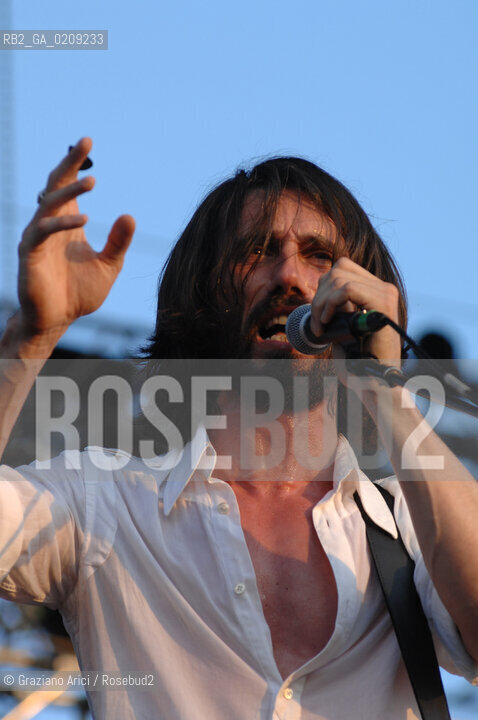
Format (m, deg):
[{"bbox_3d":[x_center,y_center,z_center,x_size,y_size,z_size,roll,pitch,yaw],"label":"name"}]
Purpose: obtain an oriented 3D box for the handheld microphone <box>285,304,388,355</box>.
[{"bbox_3d":[0.098,-0.034,5.060,0.052,0.052,0.170,9,-12,-29],"label":"handheld microphone"}]

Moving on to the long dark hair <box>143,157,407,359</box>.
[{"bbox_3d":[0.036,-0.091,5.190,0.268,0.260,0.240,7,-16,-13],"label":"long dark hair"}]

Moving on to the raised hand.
[{"bbox_3d":[-0.162,-0.118,5.050,0.115,0.195,0.100,12,-15,-30],"label":"raised hand"}]

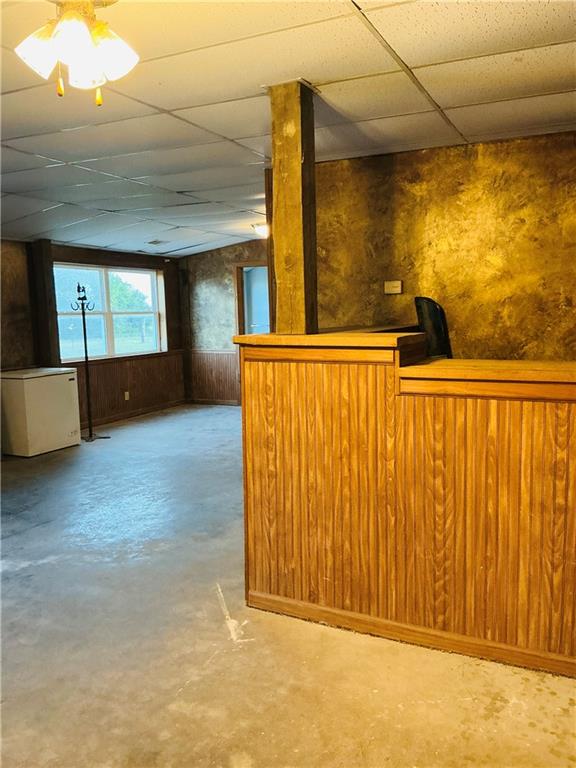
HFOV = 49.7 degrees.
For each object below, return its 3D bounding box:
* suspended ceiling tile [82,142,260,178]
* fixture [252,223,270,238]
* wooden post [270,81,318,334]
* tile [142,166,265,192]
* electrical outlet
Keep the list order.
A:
[{"bbox_3d":[-0.767,-1.502,4.189,1.220,0.020,0.610,2,8,25],"label":"suspended ceiling tile"},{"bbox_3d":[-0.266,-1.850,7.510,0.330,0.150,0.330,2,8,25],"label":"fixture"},{"bbox_3d":[0.029,-0.779,2.857,0.145,1.098,0.140,2,8,25],"label":"wooden post"},{"bbox_3d":[-0.508,-1.579,4.735,1.220,0.020,0.610,2,8,25],"label":"tile"},{"bbox_3d":[0.698,-0.640,4.120,0.116,0.077,0.018,2,8,25],"label":"electrical outlet"}]

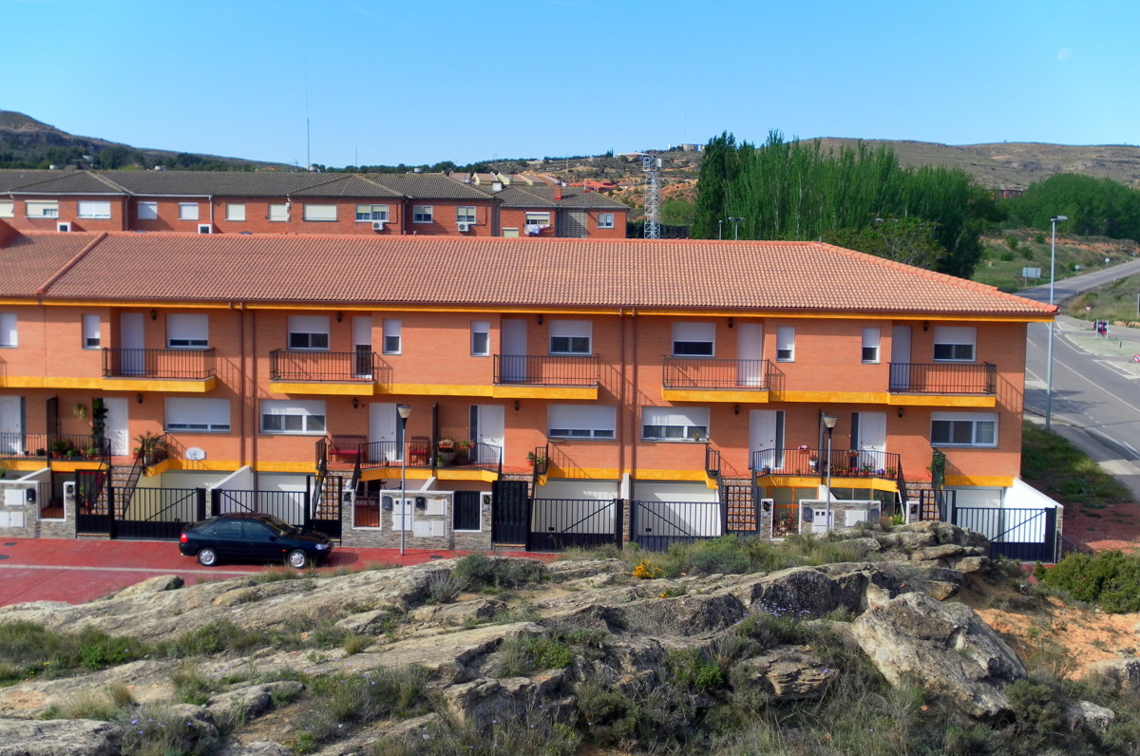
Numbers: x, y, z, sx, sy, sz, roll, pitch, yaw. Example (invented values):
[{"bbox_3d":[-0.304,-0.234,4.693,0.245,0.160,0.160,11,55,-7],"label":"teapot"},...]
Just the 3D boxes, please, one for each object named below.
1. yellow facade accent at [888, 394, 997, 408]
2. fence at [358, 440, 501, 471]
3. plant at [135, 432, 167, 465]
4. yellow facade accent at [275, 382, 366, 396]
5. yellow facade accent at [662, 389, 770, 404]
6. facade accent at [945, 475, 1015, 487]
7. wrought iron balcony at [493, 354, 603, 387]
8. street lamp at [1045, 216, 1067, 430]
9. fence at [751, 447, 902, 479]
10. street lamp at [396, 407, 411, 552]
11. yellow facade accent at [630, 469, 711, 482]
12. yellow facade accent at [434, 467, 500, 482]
[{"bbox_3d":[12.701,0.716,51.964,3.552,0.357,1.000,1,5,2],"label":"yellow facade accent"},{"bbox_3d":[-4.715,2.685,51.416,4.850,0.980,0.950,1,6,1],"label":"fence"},{"bbox_3d":[-14.382,2.428,52.001,1.000,1.070,0.920,1,6,1],"label":"plant"},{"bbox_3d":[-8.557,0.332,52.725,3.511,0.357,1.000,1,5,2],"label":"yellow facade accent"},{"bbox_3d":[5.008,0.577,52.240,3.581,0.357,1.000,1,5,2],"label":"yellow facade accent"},{"bbox_3d":[14.351,3.596,53.182,2.407,0.360,0.300,1,5,2],"label":"facade accent"},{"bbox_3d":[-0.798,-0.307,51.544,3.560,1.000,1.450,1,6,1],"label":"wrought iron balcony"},{"bbox_3d":[23.645,-2.636,73.629,0.850,10.400,0.280,2,6,11],"label":"street lamp"},{"bbox_3d":[8.732,2.950,51.874,4.958,0.922,0.900,1,5,2],"label":"fence"},{"bbox_3d":[-5.192,3.228,47.481,0.460,4.780,0.460,1,6,1],"label":"street lamp"},{"bbox_3d":[3.478,3.374,52.587,2.820,0.380,0.120,1,6,1],"label":"yellow facade accent"},{"bbox_3d":[-3.559,3.409,52.429,2.189,0.355,0.600,1,5,2],"label":"yellow facade accent"}]

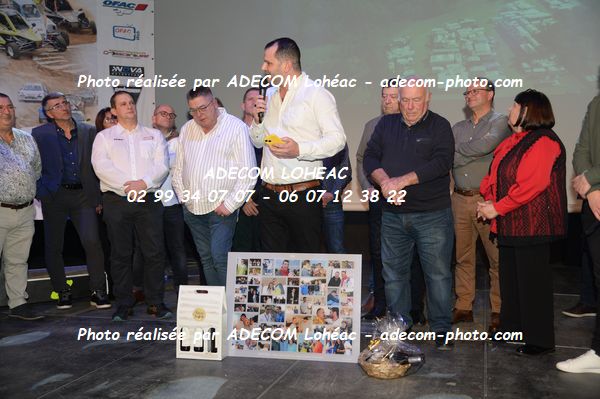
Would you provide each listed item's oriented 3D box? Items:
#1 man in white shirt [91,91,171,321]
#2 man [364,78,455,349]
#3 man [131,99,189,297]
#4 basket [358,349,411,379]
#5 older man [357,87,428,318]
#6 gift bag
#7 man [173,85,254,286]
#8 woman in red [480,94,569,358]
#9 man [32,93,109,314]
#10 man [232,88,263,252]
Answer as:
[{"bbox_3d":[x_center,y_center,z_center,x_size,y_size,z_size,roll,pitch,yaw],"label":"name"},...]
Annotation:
[{"bbox_3d":[-1.333,0.032,4.898,0.600,1.727,0.400,-1,2,-19],"label":"man in white shirt"},{"bbox_3d":[0.729,0.061,4.147,0.600,1.686,0.440,0,2,14],"label":"man"},{"bbox_3d":[-1.296,-0.005,5.908,0.520,1.738,0.360,-1,2,-22],"label":"man"},{"bbox_3d":[0.446,0.859,3.320,0.280,0.095,0.270,0,1,7],"label":"basket"},{"bbox_3d":[0.680,0.009,4.723,0.560,1.755,0.380,0,2,16],"label":"older man"},{"bbox_3d":[-0.579,0.713,3.712,0.275,0.430,0.092,0,2,10],"label":"gift bag"},{"bbox_3d":[-0.619,0.055,4.505,0.560,1.696,0.400,0,2,9],"label":"man"},{"bbox_3d":[1.372,0.121,3.858,0.400,1.575,0.500,-2,2,-34],"label":"woman in red"},{"bbox_3d":[-1.875,-0.002,5.210,0.580,1.750,0.380,-1,1,-33],"label":"man"},{"bbox_3d":[-0.423,-0.025,5.300,0.540,1.801,0.360,-1,2,-6],"label":"man"}]

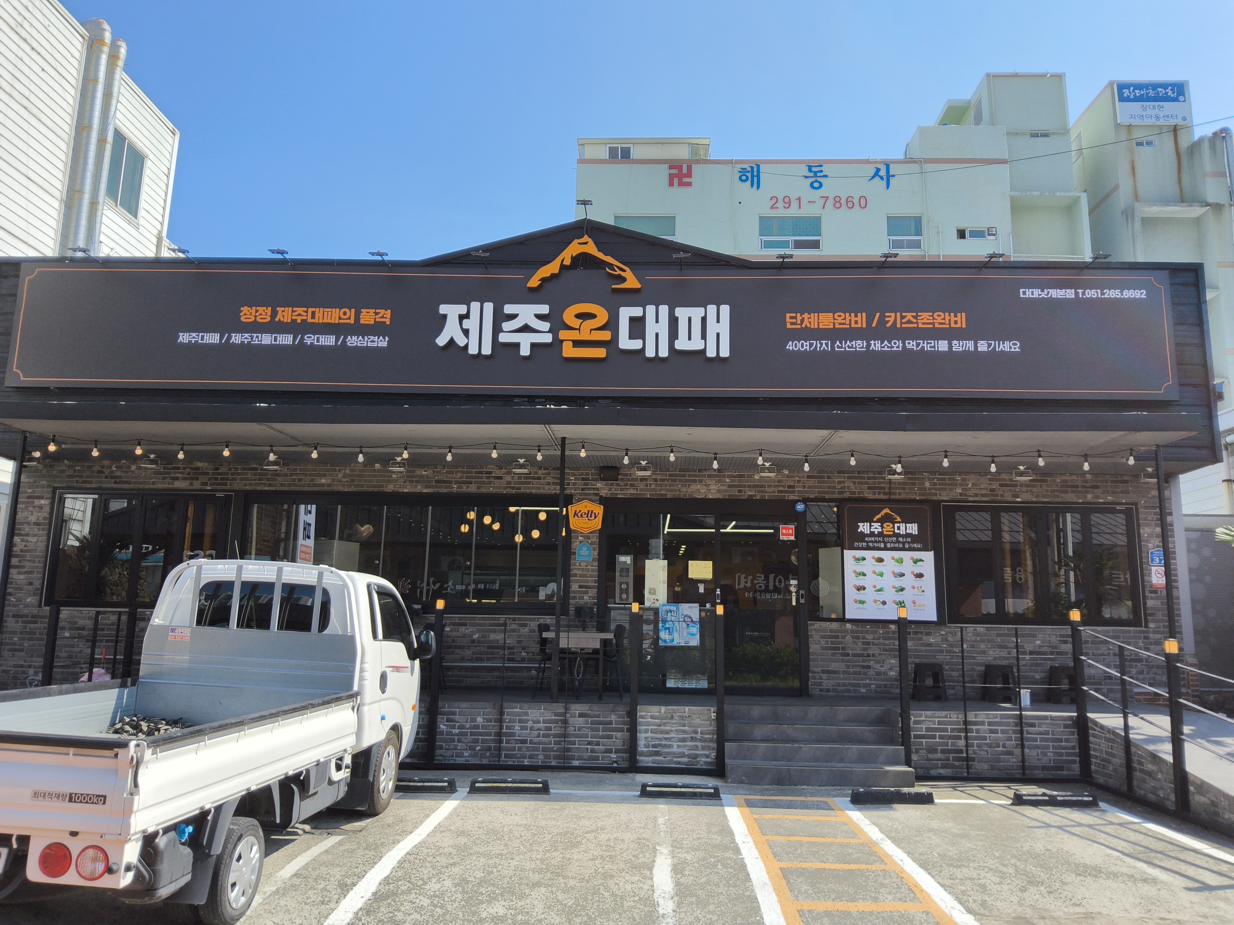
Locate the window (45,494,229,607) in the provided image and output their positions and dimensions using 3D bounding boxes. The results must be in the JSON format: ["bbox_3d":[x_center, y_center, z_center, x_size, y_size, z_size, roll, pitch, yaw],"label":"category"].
[{"bbox_3d":[-6.000,1.103,11.248,2.335,1.462,0.120,1,-9,1],"label":"window"}]

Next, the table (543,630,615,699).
[{"bbox_3d":[-0.410,2.303,10.190,0.774,0.716,1.150,1,-9,1],"label":"table"}]

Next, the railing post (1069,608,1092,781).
[{"bbox_3d":[4.738,2.354,9.100,0.085,1.694,0.085,1,-9,1],"label":"railing post"}]

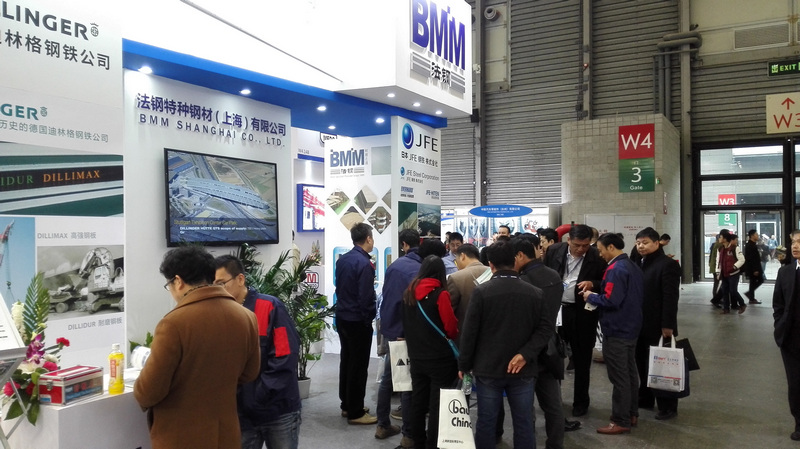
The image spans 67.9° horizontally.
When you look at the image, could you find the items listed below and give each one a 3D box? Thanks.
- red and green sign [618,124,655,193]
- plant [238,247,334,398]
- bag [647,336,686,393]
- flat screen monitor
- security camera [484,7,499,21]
[{"bbox_3d":[5.827,-1.611,14.600,0.815,1.635,0.040,0,0,29],"label":"red and green sign"},{"bbox_3d":[-1.153,0.977,5.980,0.940,1.550,0.880,0,0,-11],"label":"plant"},{"bbox_3d":[2.420,1.263,5.400,0.285,0.490,0.110,-1,0,34],"label":"bag"},{"bbox_3d":[-1.605,-0.213,5.500,0.060,0.820,1.390,-2,-1,29],"label":"flat screen monitor"},{"bbox_3d":[3.160,-7.280,20.500,0.390,0.400,0.380,0,0,29],"label":"security camera"}]

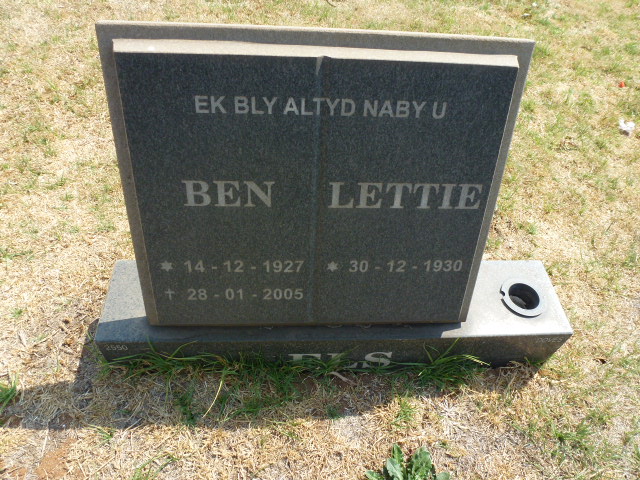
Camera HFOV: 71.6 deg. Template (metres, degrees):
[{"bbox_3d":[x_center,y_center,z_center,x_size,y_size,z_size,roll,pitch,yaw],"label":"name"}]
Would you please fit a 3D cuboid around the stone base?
[{"bbox_3d":[0.042,0.163,0.995,0.960,0.133,0.189,0,51,-5],"label":"stone base"}]

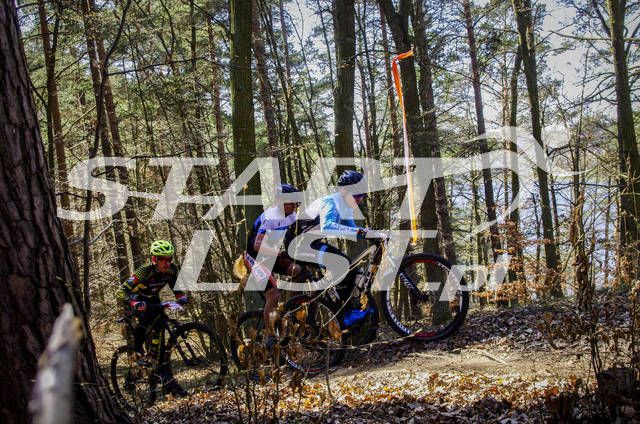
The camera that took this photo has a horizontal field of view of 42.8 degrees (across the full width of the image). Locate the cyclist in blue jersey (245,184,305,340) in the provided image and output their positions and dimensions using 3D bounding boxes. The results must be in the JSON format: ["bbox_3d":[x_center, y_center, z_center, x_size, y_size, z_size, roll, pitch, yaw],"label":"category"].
[{"bbox_3d":[-0.368,0.492,7.800,0.740,1.500,0.500,-3,2,33],"label":"cyclist in blue jersey"}]

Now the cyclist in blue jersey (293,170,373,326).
[{"bbox_3d":[0.126,0.318,7.100,0.740,1.360,0.500,-3,2,25],"label":"cyclist in blue jersey"}]

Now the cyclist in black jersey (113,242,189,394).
[{"bbox_3d":[-1.724,1.086,8.400,0.600,1.580,0.750,-6,3,-40],"label":"cyclist in black jersey"}]

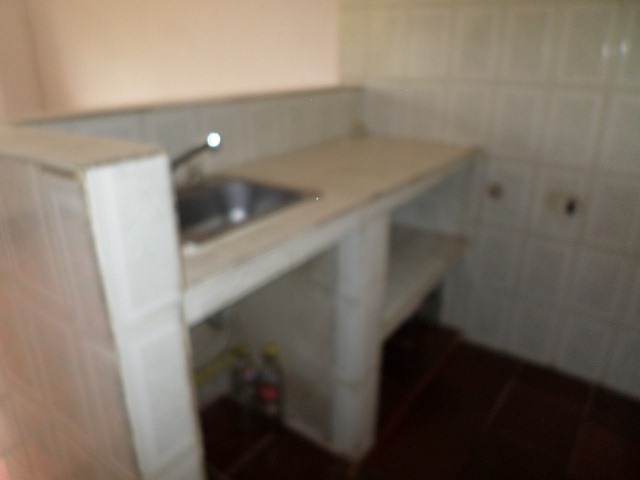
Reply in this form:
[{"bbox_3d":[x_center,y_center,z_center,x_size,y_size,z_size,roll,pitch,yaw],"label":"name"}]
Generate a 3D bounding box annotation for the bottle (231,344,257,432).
[{"bbox_3d":[-0.279,0.542,1.724,0.102,0.340,0.102,0,22,0],"label":"bottle"}]

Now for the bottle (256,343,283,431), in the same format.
[{"bbox_3d":[-0.183,0.540,1.718,0.102,0.340,0.102,0,22,0],"label":"bottle"}]

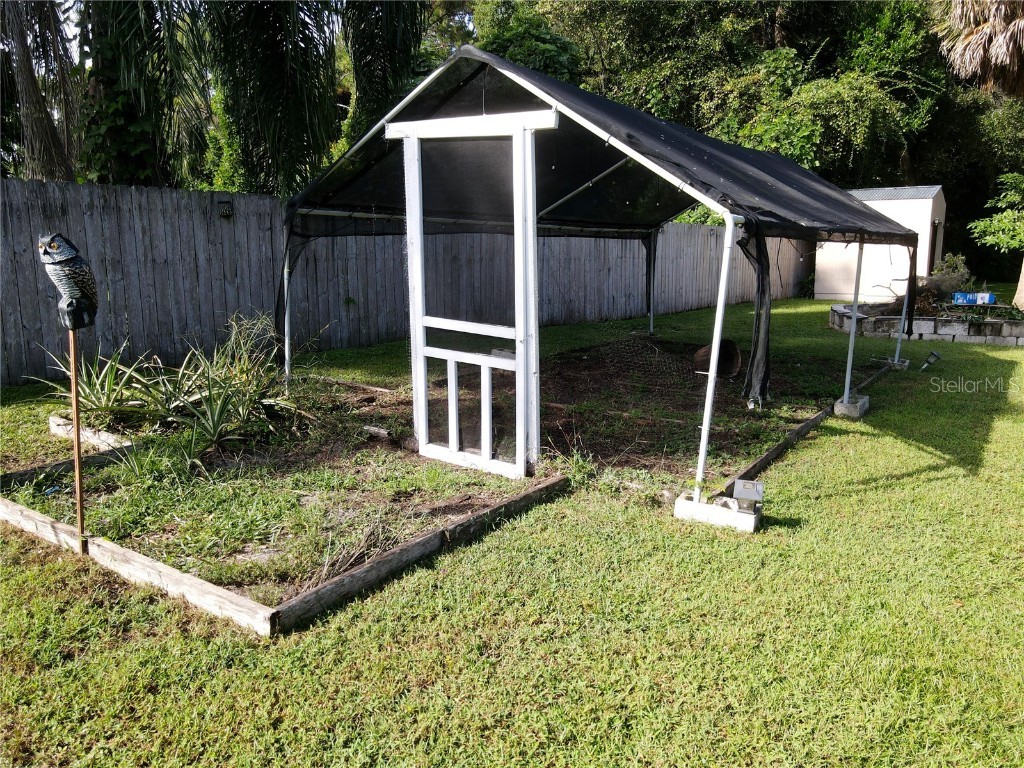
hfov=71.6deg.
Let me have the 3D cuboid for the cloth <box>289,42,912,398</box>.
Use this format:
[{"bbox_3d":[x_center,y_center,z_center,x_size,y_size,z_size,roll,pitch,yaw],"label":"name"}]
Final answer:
[{"bbox_3d":[1.547,-1.421,6.958,3.502,2.142,6.386,9,14,35],"label":"cloth"}]

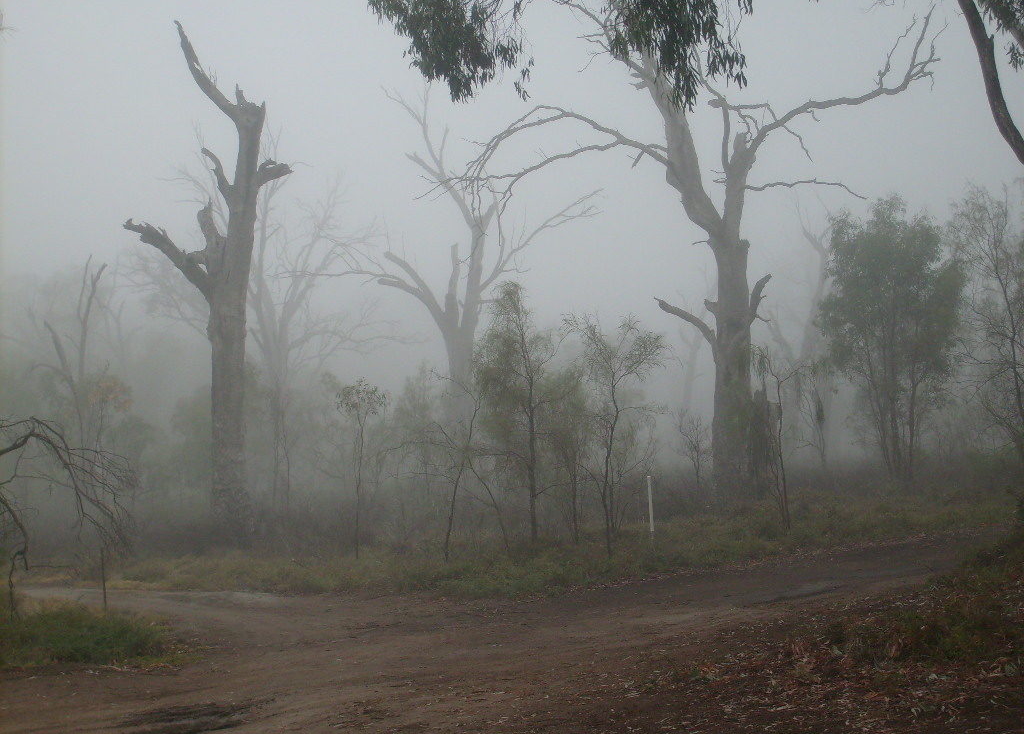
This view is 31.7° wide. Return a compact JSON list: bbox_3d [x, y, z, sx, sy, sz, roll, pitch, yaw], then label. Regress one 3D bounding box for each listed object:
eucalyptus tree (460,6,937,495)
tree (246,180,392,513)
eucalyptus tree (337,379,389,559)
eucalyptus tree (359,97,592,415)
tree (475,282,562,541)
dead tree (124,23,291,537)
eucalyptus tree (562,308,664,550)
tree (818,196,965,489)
[{"bbox_3d":[4.572,-2.914,44.000,11.660,12.290,7.580,0,-2,0],"label":"eucalyptus tree"},{"bbox_3d":[-7.940,-1.217,72.000,6.180,13.810,5.570,0,-2,0],"label":"tree"},{"bbox_3d":[-2.071,1.427,25.000,0.720,2.510,0.680,0,-2,0],"label":"eucalyptus tree"},{"bbox_3d":[-1.319,-3.109,68.000,8.930,14.700,7.140,0,-2,0],"label":"eucalyptus tree"},{"bbox_3d":[0.103,0.703,28.500,1.390,4.110,1.320,0,-2,0],"label":"tree"},{"bbox_3d":[-6.391,-1.811,38.000,3.540,10.890,2.650,0,-2,0],"label":"dead tree"},{"bbox_3d":[1.463,0.961,25.500,1.440,3.430,1.370,0,-2,0],"label":"eucalyptus tree"},{"bbox_3d":[8.833,-0.547,42.000,3.400,6.890,3.230,0,-2,0],"label":"tree"}]

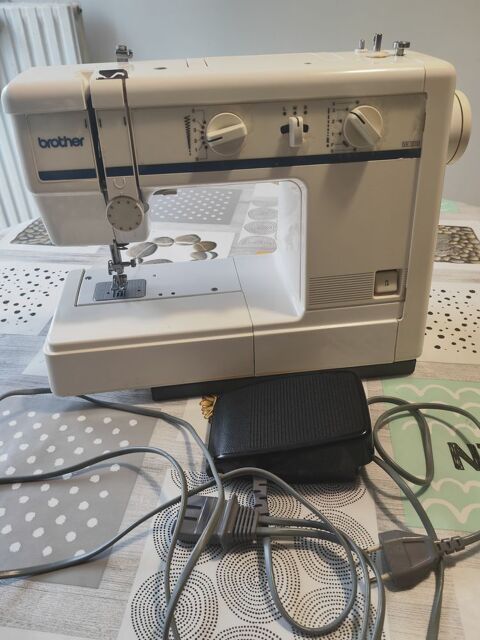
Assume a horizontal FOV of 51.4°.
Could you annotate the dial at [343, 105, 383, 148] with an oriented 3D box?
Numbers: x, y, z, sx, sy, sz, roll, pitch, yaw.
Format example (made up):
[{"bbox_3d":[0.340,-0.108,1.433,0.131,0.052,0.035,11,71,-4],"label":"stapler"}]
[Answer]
[{"bbox_3d":[0.098,-0.151,0.393,0.031,0.031,0.014,-5,26,-6],"label":"dial"}]

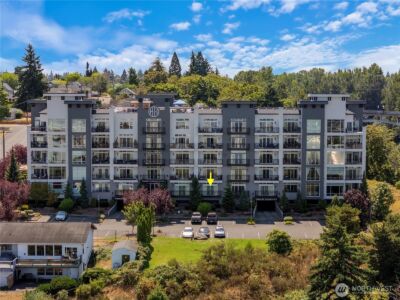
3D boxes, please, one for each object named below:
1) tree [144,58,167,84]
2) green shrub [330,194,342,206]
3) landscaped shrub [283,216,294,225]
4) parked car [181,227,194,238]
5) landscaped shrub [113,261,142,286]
[{"bbox_3d":[-17.209,-30.461,320.000,9.300,11.800,9.000,0,5,0],"label":"tree"},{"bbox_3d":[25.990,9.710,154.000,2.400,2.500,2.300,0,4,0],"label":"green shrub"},{"bbox_3d":[16.467,13.112,150.566,1.900,1.150,1.900,0,5,0],"label":"landscaped shrub"},{"bbox_3d":[-2.044,13.954,138.874,1.820,1.470,4.600,0,5,0],"label":"parked car"},{"bbox_3d":[-10.038,17.100,112.000,4.000,3.100,3.500,0,5,0],"label":"landscaped shrub"}]

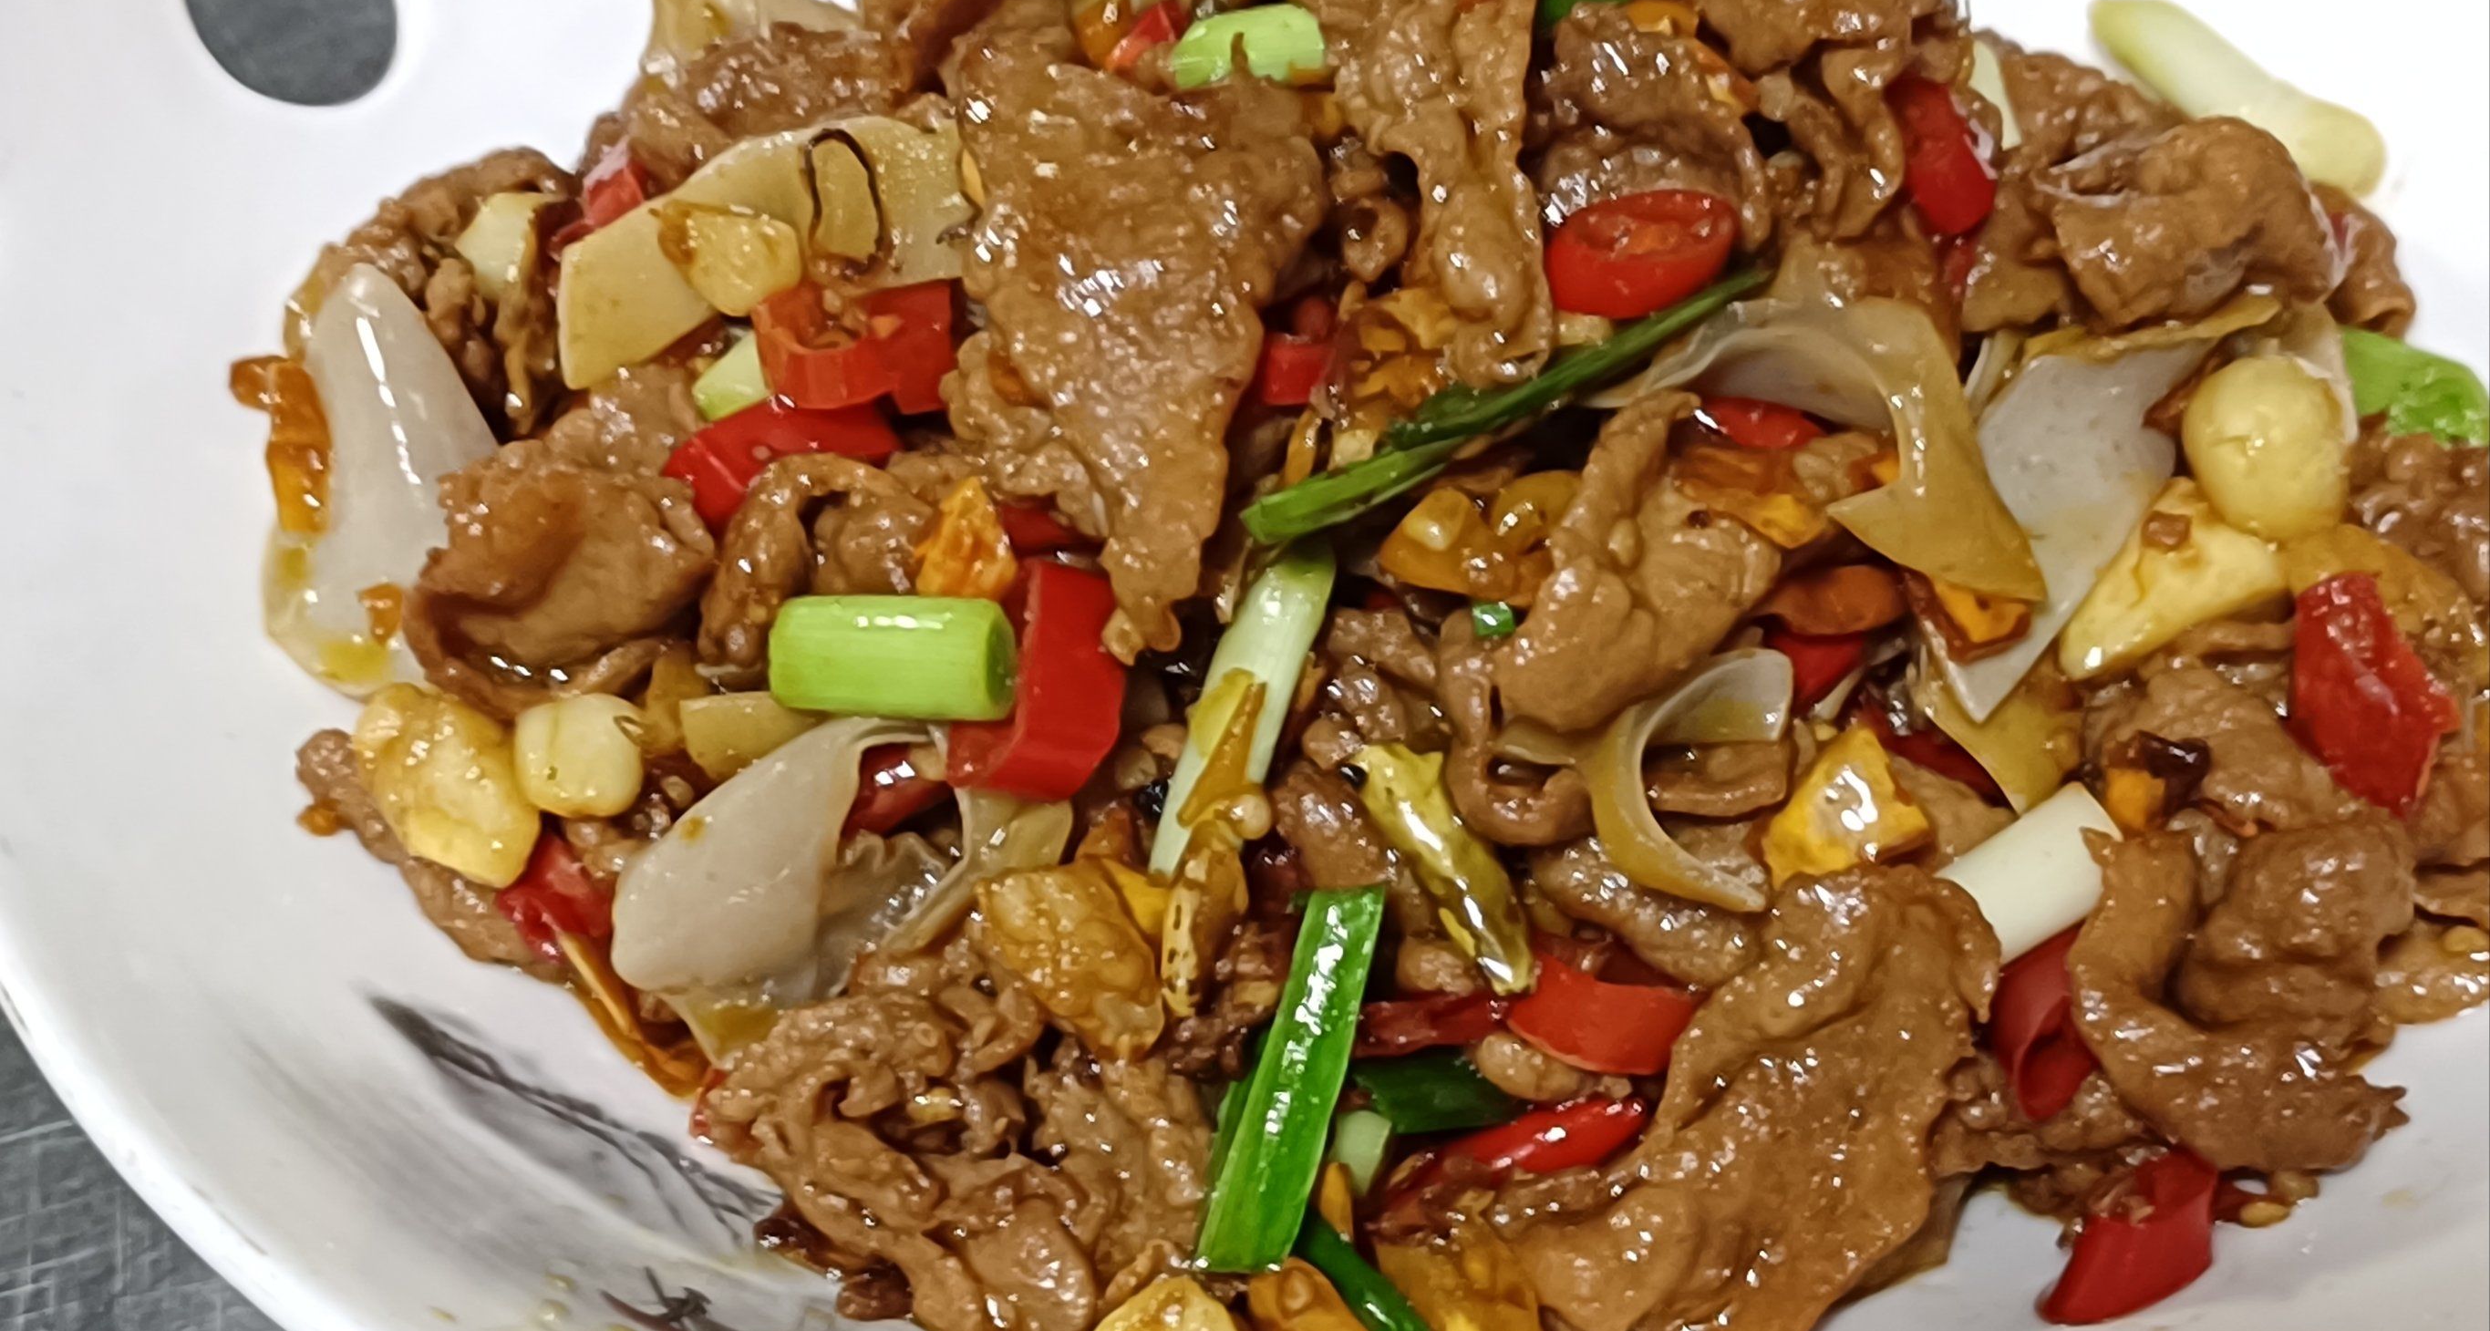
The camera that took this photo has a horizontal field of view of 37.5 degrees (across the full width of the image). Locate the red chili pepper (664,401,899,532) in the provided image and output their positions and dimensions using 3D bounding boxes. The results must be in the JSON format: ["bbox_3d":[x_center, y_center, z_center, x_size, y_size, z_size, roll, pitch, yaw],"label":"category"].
[{"bbox_3d":[-0.046,-0.020,0.368,0.022,0.009,0.009,-11,52,-13],"label":"red chili pepper"}]

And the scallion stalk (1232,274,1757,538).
[{"bbox_3d":[0.026,-0.026,0.366,0.060,0.007,0.009,-23,56,-22],"label":"scallion stalk"}]

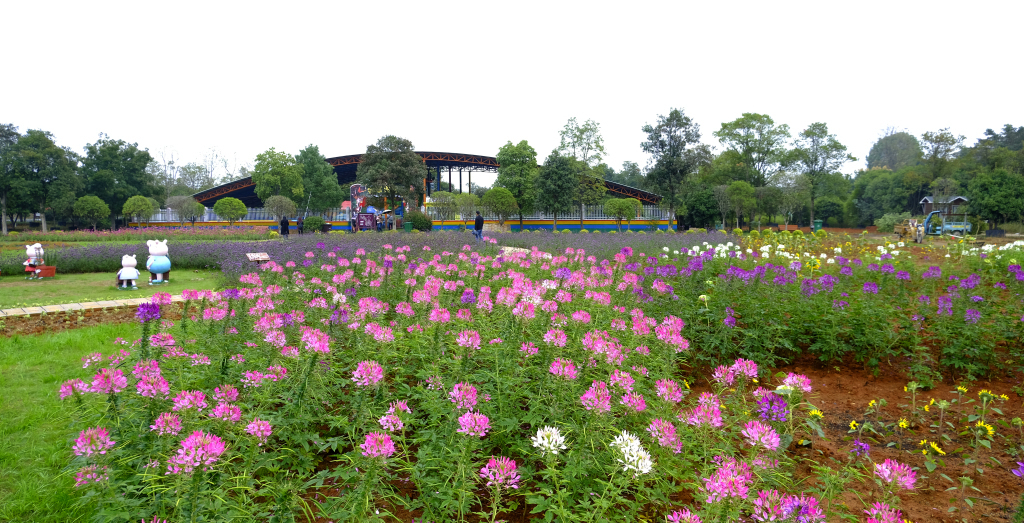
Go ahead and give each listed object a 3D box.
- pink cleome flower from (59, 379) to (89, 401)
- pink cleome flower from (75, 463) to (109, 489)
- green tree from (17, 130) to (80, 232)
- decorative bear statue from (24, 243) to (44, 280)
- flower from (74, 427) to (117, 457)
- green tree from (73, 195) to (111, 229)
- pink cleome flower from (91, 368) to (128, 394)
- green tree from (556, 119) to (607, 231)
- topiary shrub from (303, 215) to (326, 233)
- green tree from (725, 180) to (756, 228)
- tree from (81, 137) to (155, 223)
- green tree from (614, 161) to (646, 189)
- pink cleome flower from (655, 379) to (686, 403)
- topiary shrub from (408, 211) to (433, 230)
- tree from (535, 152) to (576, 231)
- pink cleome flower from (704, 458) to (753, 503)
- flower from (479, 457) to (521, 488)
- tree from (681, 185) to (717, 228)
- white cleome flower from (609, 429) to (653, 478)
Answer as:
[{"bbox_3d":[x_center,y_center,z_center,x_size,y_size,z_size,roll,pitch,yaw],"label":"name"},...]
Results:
[{"bbox_3d":[-2.207,0.646,3.300,0.161,0.100,0.145,0,4,0],"label":"pink cleome flower"},{"bbox_3d":[-1.380,0.707,2.150,0.092,0.072,0.092,0,4,0],"label":"pink cleome flower"},{"bbox_3d":[-38.766,-6.639,54.665,5.632,8.511,5.632,0,4,0],"label":"green tree"},{"bbox_3d":[-11.816,0.006,16.200,0.483,0.904,0.386,-2,5,-30],"label":"decorative bear statue"},{"bbox_3d":[-1.340,0.578,2.100,0.122,0.088,0.120,0,4,0],"label":"flower"},{"bbox_3d":[-35.305,-4.014,55.000,3.110,3.152,3.110,0,4,0],"label":"green tree"},{"bbox_3d":[-1.692,0.504,2.750,0.157,0.104,0.157,0,4,0],"label":"pink cleome flower"},{"bbox_3d":[6.267,-7.800,59.000,4.509,10.190,4.283,0,4,0],"label":"green tree"},{"bbox_3d":[-15.998,-3.038,53.000,1.823,1.417,1.701,0,4,0],"label":"topiary shrub"},{"bbox_3d":[19.557,-4.707,56.000,2.739,4.451,2.602,0,4,0],"label":"green tree"},{"bbox_3d":[-39.191,-7.898,65.000,7.749,9.438,7.361,0,4,0],"label":"tree"},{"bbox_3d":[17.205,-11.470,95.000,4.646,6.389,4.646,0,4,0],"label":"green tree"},{"bbox_3d":[0.616,0.503,2.550,0.118,0.090,0.115,0,4,0],"label":"pink cleome flower"},{"bbox_3d":[-8.102,-3.528,57.000,2.400,1.900,2.300,0,4,0],"label":"topiary shrub"},{"bbox_3d":[3.814,-6.031,56.714,3.746,6.770,3.746,0,4,0],"label":"tree"},{"bbox_3d":[0.626,0.636,1.900,0.145,0.135,0.140,0,4,0],"label":"pink cleome flower"},{"bbox_3d":[-0.040,0.726,2.250,0.135,0.103,0.135,0,4,0],"label":"flower"},{"bbox_3d":[17.862,-5.046,62.000,3.411,4.501,3.411,0,4,0],"label":"tree"},{"bbox_3d":[0.387,0.622,2.121,0.135,0.140,0.130,0,4,0],"label":"white cleome flower"}]

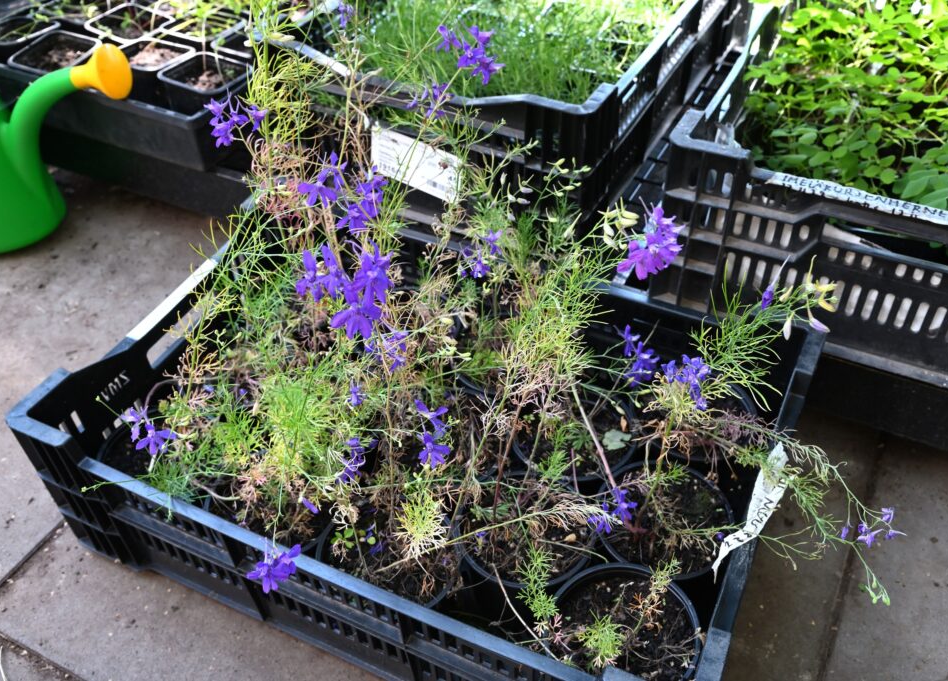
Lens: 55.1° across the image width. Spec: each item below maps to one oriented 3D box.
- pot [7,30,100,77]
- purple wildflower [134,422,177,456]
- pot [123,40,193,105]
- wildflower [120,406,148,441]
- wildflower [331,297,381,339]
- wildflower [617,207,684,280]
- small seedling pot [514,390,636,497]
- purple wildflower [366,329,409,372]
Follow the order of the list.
[{"bbox_3d":[-0.613,-0.387,1.373,0.108,0.100,0.105,16,44,19],"label":"pot"},{"bbox_3d":[-0.259,0.081,0.740,0.031,0.025,0.022,-21,45,-20],"label":"purple wildflower"},{"bbox_3d":[-0.474,-0.380,1.358,0.106,0.100,0.098,21,46,24],"label":"pot"},{"bbox_3d":[-0.299,0.073,0.800,0.027,0.027,0.025,28,52,28],"label":"wildflower"},{"bbox_3d":[-0.084,-0.016,0.645,0.035,0.028,0.024,-8,43,-7],"label":"wildflower"},{"bbox_3d":[0.129,-0.071,0.670,0.047,0.047,0.042,7,42,10],"label":"wildflower"},{"bbox_3d":[0.092,0.116,0.871,0.120,0.097,0.120,-1,44,1],"label":"small seedling pot"},{"bbox_3d":[-0.071,0.009,0.740,0.036,0.034,0.031,-16,46,-14],"label":"purple wildflower"}]

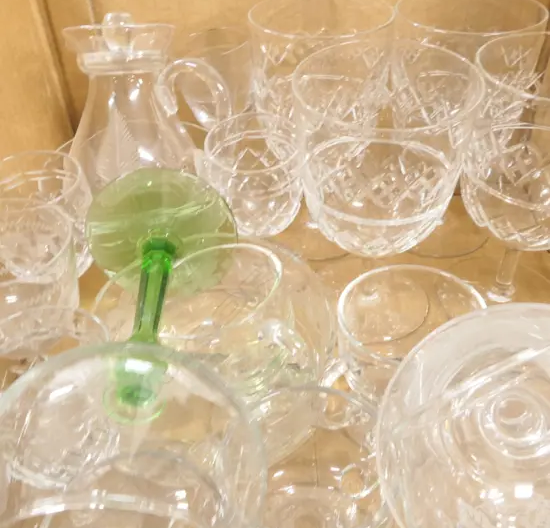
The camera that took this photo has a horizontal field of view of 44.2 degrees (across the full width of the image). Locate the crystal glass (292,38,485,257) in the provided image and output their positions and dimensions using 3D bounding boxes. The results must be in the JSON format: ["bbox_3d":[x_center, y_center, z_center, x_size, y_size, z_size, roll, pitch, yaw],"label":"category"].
[{"bbox_3d":[0.053,-0.021,0.348,0.085,0.156,0.085,-4,41,0],"label":"crystal glass"}]

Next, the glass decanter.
[{"bbox_3d":[-0.074,-0.070,0.415,0.111,0.168,0.097,-3,41,0],"label":"glass decanter"}]

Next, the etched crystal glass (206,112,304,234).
[{"bbox_3d":[-0.009,-0.025,0.397,0.056,0.108,0.056,-4,41,0],"label":"etched crystal glass"}]

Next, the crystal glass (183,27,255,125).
[{"bbox_3d":[-0.030,-0.076,0.432,0.050,0.136,0.050,-4,41,0],"label":"crystal glass"}]

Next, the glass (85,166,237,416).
[{"bbox_3d":[-0.047,0.029,0.242,0.075,0.075,0.162,2,31,-5],"label":"glass"}]

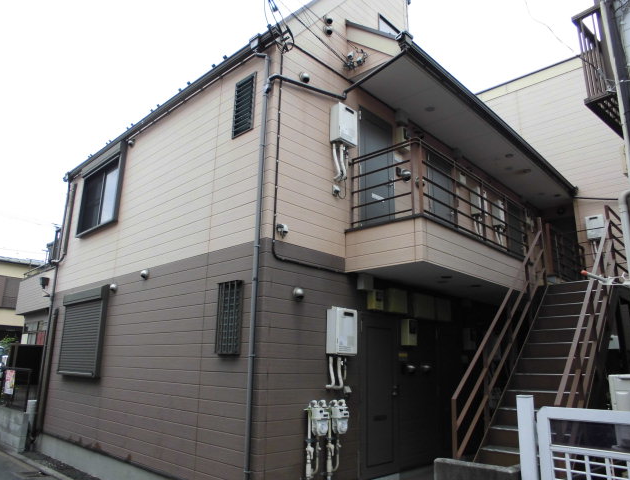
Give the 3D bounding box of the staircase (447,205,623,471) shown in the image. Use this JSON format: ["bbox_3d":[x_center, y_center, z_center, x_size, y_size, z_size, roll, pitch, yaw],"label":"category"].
[{"bbox_3d":[3.274,1.208,6.390,0.970,3.900,4.400,-13,-20,43],"label":"staircase"}]

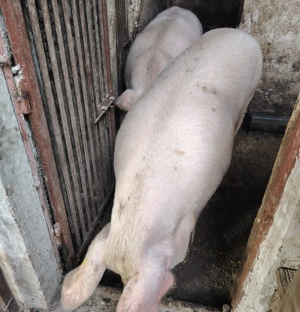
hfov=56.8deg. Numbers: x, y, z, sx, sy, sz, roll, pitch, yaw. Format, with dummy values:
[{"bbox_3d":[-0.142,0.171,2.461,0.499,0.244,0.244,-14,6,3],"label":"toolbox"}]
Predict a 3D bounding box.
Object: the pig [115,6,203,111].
[{"bbox_3d":[0.090,-0.525,2.259,0.460,0.820,1.300,9,38,11],"label":"pig"}]

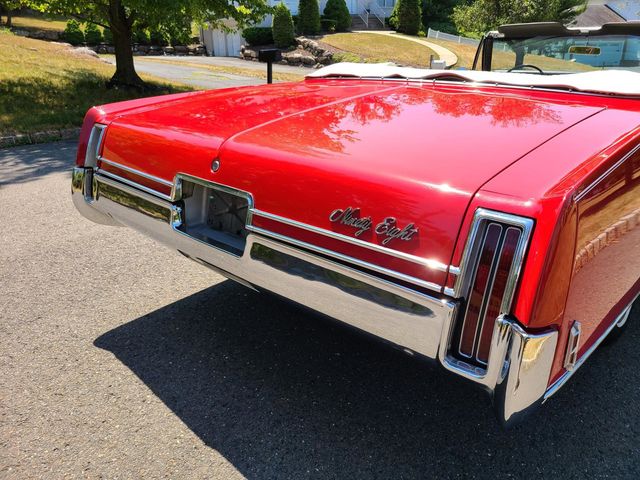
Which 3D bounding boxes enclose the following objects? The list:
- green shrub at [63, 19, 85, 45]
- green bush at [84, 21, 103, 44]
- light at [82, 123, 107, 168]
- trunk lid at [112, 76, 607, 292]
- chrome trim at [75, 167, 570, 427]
[{"bbox_3d":[-12.820,-10.828,25.000,1.000,1.270,1.000,-8,22,-24],"label":"green shrub"},{"bbox_3d":[-11.780,-10.792,25.000,0.920,1.200,0.920,-8,22,-22],"label":"green bush"},{"bbox_3d":[-0.957,-0.396,2.052,0.128,0.185,0.100,19,27,39],"label":"light"},{"bbox_3d":[0.042,-0.376,1.837,1.610,0.360,1.140,19,27,39],"label":"trunk lid"},{"bbox_3d":[-0.281,0.021,1.615,1.970,0.280,0.300,19,27,39],"label":"chrome trim"}]

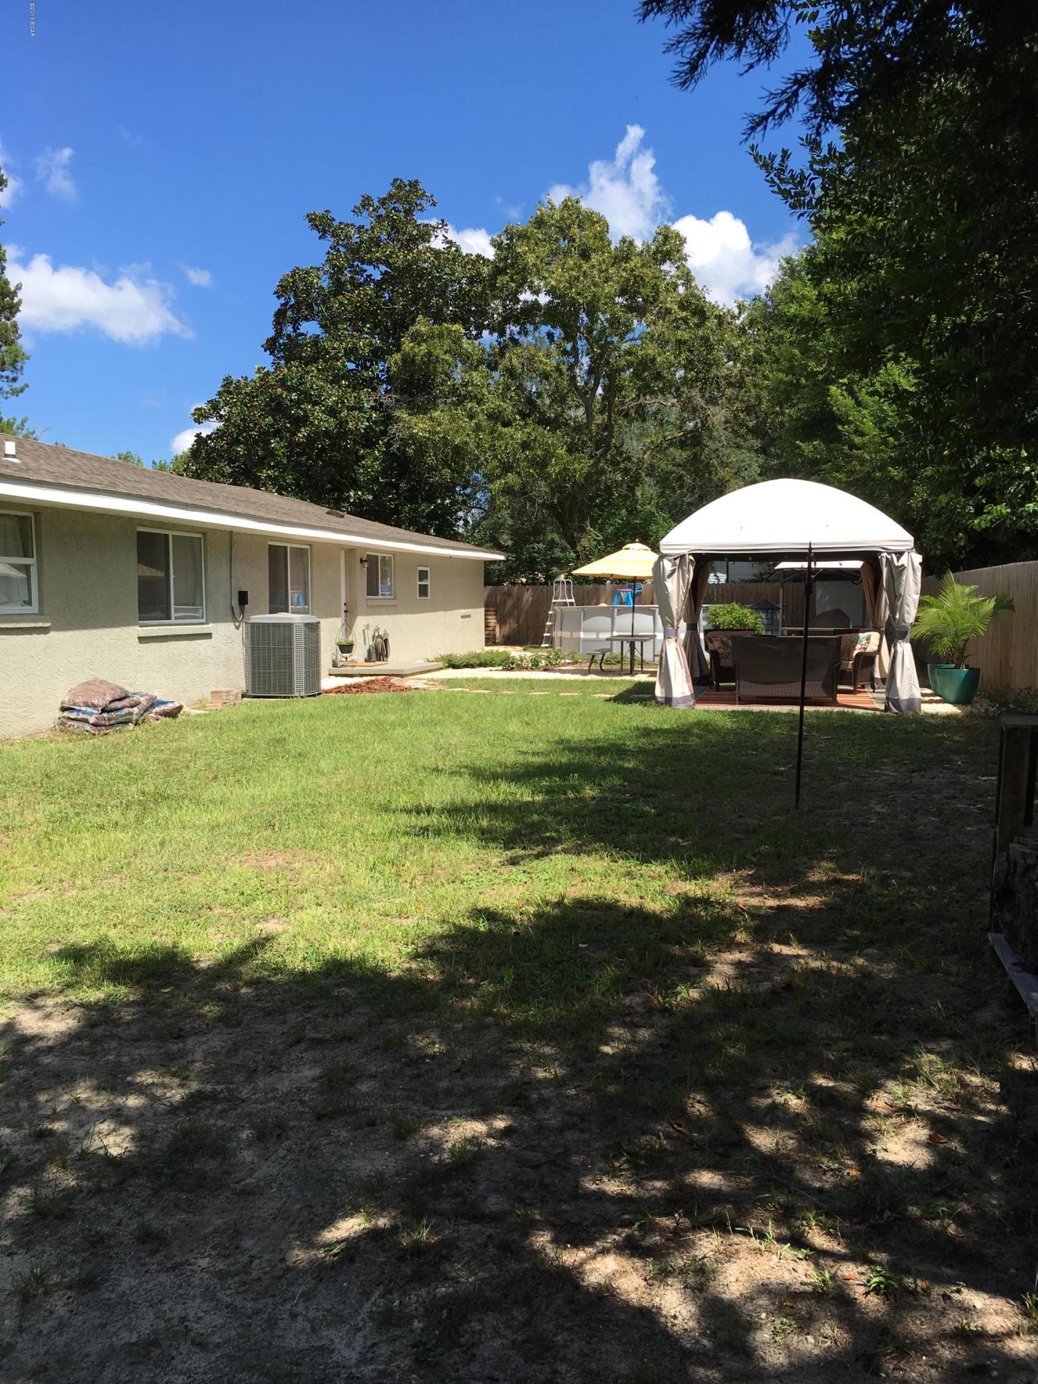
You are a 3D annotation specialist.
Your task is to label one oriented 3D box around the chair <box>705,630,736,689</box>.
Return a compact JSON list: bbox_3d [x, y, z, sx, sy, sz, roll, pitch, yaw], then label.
[{"bbox_3d":[3.200,-0.479,17.169,0.740,0.890,0.800,0,5,-2],"label":"chair"}]

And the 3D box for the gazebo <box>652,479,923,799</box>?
[{"bbox_3d":[3.550,-1.353,15.541,3.150,2.900,3.500,1,5,14],"label":"gazebo"}]

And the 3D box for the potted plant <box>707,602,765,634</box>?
[{"bbox_3d":[3.730,-0.860,19.994,0.960,1.330,0.920,1,5,14],"label":"potted plant"}]

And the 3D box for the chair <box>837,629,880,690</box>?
[{"bbox_3d":[4.730,-0.460,16.940,0.740,0.890,0.800,4,6,37],"label":"chair"}]

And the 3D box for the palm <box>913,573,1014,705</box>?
[{"bbox_3d":[5.770,-0.705,15.043,1.250,1.690,1.200,1,5,14],"label":"palm"}]

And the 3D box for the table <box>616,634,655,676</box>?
[{"bbox_3d":[2.103,-0.665,21.364,0.780,0.670,0.900,1,5,14],"label":"table"}]

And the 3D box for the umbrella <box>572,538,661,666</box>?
[{"bbox_3d":[2.133,-1.552,21.291,2.380,2.450,2.380,3,5,14],"label":"umbrella"}]

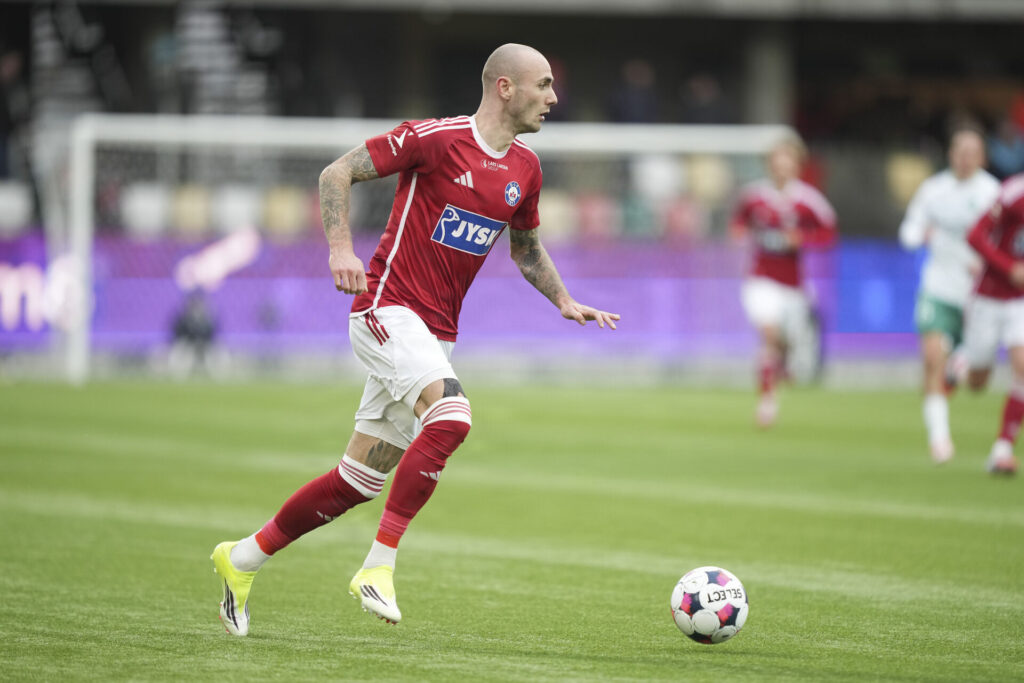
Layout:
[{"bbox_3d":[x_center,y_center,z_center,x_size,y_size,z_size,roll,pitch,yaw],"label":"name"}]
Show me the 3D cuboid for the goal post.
[{"bbox_3d":[-0.913,-0.845,115.245,7.560,2.560,1.800,1,0,-14],"label":"goal post"}]

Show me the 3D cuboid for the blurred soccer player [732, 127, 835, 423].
[{"bbox_3d":[1.670,-0.378,70.000,0.620,1.790,0.720,1,0,12],"label":"blurred soccer player"}]

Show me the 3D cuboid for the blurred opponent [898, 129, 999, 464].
[{"bbox_3d":[2.406,-0.258,62.500,0.580,1.810,0.750,1,0,8],"label":"blurred opponent"}]

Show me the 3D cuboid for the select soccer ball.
[{"bbox_3d":[0.561,0.748,32.200,0.220,0.220,0.220,1,0,0],"label":"select soccer ball"}]

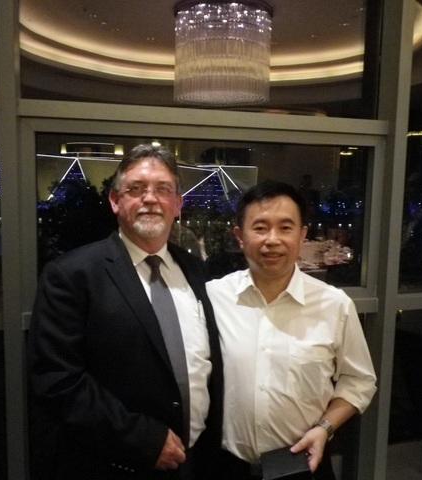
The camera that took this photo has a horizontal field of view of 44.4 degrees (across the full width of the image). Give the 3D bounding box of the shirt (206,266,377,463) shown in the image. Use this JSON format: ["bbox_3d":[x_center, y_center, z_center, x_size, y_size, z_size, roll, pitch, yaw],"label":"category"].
[{"bbox_3d":[0.195,0.330,1.420,0.500,0.530,0.280,2,6,11],"label":"shirt"}]

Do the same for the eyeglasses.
[{"bbox_3d":[-0.169,-0.133,1.385,0.142,0.043,0.135,0,6,-11],"label":"eyeglasses"}]

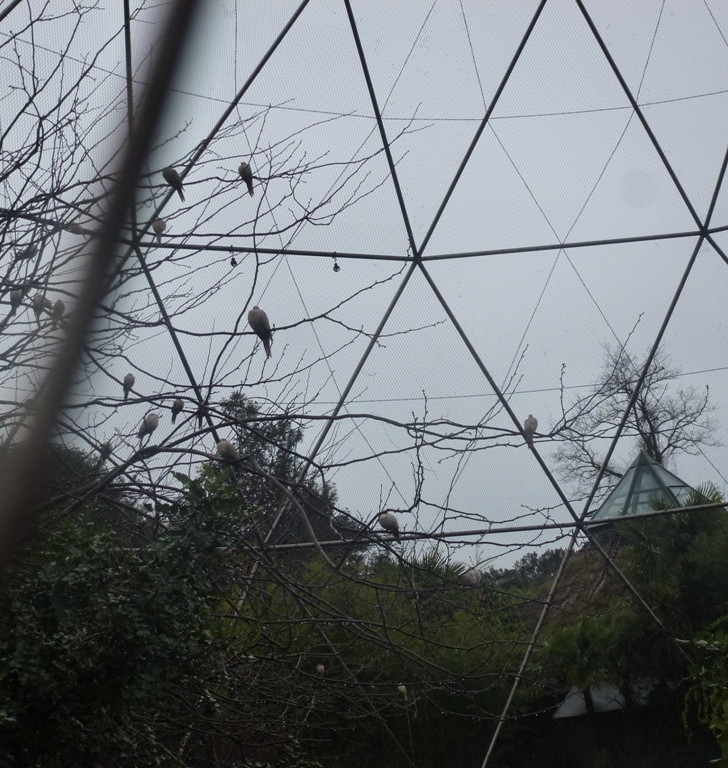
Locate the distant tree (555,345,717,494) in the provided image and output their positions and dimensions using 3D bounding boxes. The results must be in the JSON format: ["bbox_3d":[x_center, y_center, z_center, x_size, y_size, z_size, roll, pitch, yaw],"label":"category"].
[{"bbox_3d":[10.302,1.764,55.000,6.200,6.600,6.000,-7,-11,10],"label":"distant tree"}]

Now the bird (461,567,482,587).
[{"bbox_3d":[0.696,1.261,9.300,0.120,0.220,0.180,-14,-14,38],"label":"bird"}]

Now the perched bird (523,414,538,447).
[{"bbox_3d":[1.310,0.366,11.400,0.115,0.260,0.150,-9,-11,21],"label":"perched bird"}]

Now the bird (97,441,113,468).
[{"bbox_3d":[-2.202,0.607,12.300,0.110,0.230,0.170,5,-15,-44],"label":"bird"}]

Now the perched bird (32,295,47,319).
[{"bbox_3d":[-2.865,-0.667,12.800,0.110,0.250,0.160,-5,-11,-1],"label":"perched bird"}]

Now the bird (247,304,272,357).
[{"bbox_3d":[-0.536,-0.268,7.400,0.115,0.275,0.160,0,-12,-26],"label":"bird"}]

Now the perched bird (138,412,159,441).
[{"bbox_3d":[-1.784,0.360,12.000,0.180,0.240,0.110,-8,-11,16],"label":"perched bird"}]

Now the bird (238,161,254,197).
[{"bbox_3d":[-0.908,-1.588,11.200,0.110,0.265,0.155,0,-12,-26],"label":"bird"}]

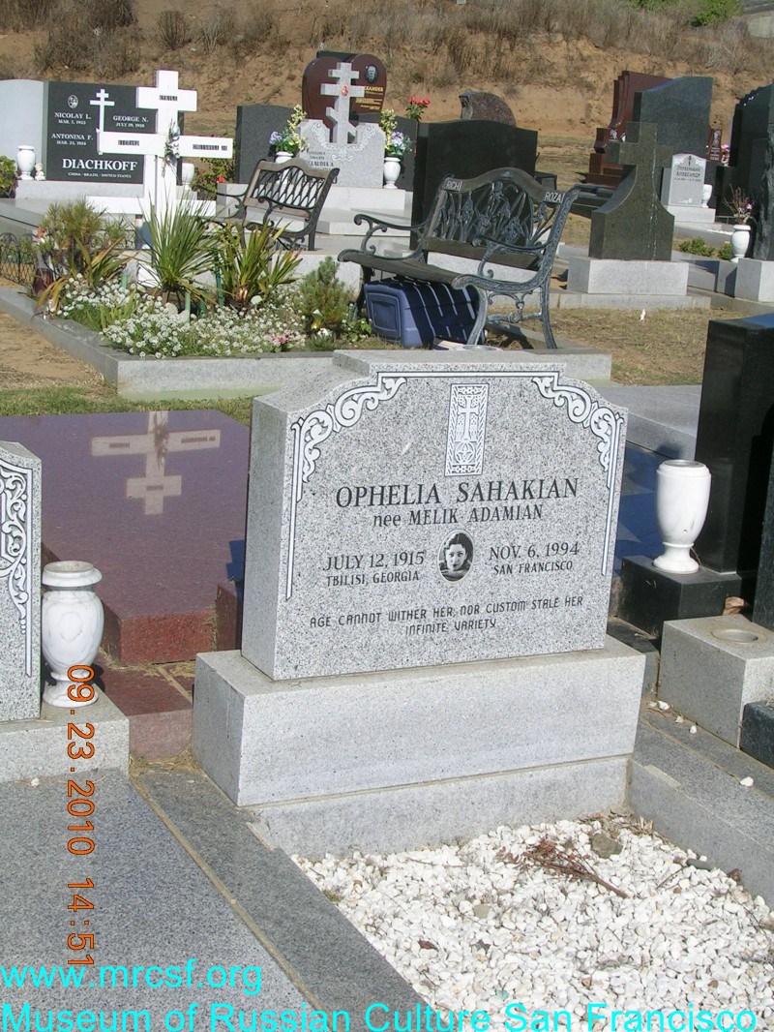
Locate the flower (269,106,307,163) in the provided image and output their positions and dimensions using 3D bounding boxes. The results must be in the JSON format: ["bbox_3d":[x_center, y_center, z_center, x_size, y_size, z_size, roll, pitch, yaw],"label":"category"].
[{"bbox_3d":[-0.917,-3.563,15.700,0.350,0.460,0.310,-3,15,-27],"label":"flower"}]

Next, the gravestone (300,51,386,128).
[{"bbox_3d":[-0.450,-4.540,18.600,0.980,1.080,0.250,-3,15,-27],"label":"gravestone"}]

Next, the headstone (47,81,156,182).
[{"bbox_3d":[-2.360,-3.291,14.645,1.200,0.820,0.160,-3,15,-27],"label":"headstone"}]

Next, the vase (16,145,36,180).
[{"bbox_3d":[-3.080,-3.010,14.500,0.153,0.287,0.153,-3,15,-27],"label":"vase"}]

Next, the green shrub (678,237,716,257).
[{"bbox_3d":[2.675,-2.332,14.700,0.290,0.170,0.270,-3,15,-26],"label":"green shrub"}]

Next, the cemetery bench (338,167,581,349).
[{"bbox_3d":[0.347,-1.385,8.925,0.680,0.880,1.280,-3,15,-27],"label":"cemetery bench"}]

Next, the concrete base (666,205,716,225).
[{"bbox_3d":[3.149,-3.241,18.251,0.700,0.150,0.300,-3,15,-26],"label":"concrete base"}]

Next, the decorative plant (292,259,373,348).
[{"bbox_3d":[-0.283,-1.077,8.500,0.390,0.460,0.370,4,13,-1],"label":"decorative plant"}]

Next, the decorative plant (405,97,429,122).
[{"bbox_3d":[0.275,-3.673,15.300,0.200,0.230,0.200,-3,15,-26],"label":"decorative plant"}]

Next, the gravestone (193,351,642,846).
[{"bbox_3d":[0.093,0.150,3.480,0.914,0.950,0.260,-3,15,-27],"label":"gravestone"}]

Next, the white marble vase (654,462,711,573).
[{"bbox_3d":[0.721,0.001,4.153,0.133,0.262,0.133,4,13,-1],"label":"white marble vase"}]

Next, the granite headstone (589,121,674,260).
[{"bbox_3d":[1.900,-2.469,12.924,0.629,1.024,0.182,-3,15,-25],"label":"granite headstone"}]

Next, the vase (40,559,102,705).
[{"bbox_3d":[-0.626,0.234,3.376,0.122,0.273,0.122,-3,14,-27],"label":"vase"}]

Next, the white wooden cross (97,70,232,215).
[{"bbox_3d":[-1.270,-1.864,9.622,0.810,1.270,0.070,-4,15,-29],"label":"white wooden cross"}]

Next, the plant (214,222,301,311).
[{"bbox_3d":[-0.720,-1.395,9.400,0.420,0.490,0.400,-3,15,-26],"label":"plant"}]

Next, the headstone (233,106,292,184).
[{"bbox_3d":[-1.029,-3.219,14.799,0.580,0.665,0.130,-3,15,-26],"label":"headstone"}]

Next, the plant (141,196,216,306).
[{"bbox_3d":[-1.118,-1.425,9.150,0.430,0.570,0.420,-3,15,-27],"label":"plant"}]

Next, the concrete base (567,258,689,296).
[{"bbox_3d":[1.856,-1.838,13.048,0.905,0.250,0.290,-3,15,-26],"label":"concrete base"}]

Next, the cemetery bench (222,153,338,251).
[{"bbox_3d":[-0.947,-2.154,12.270,0.670,0.860,1.280,-3,15,-27],"label":"cemetery bench"}]

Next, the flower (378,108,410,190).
[{"bbox_3d":[0.068,-3.026,14.000,0.220,0.660,0.220,4,13,-1],"label":"flower"}]

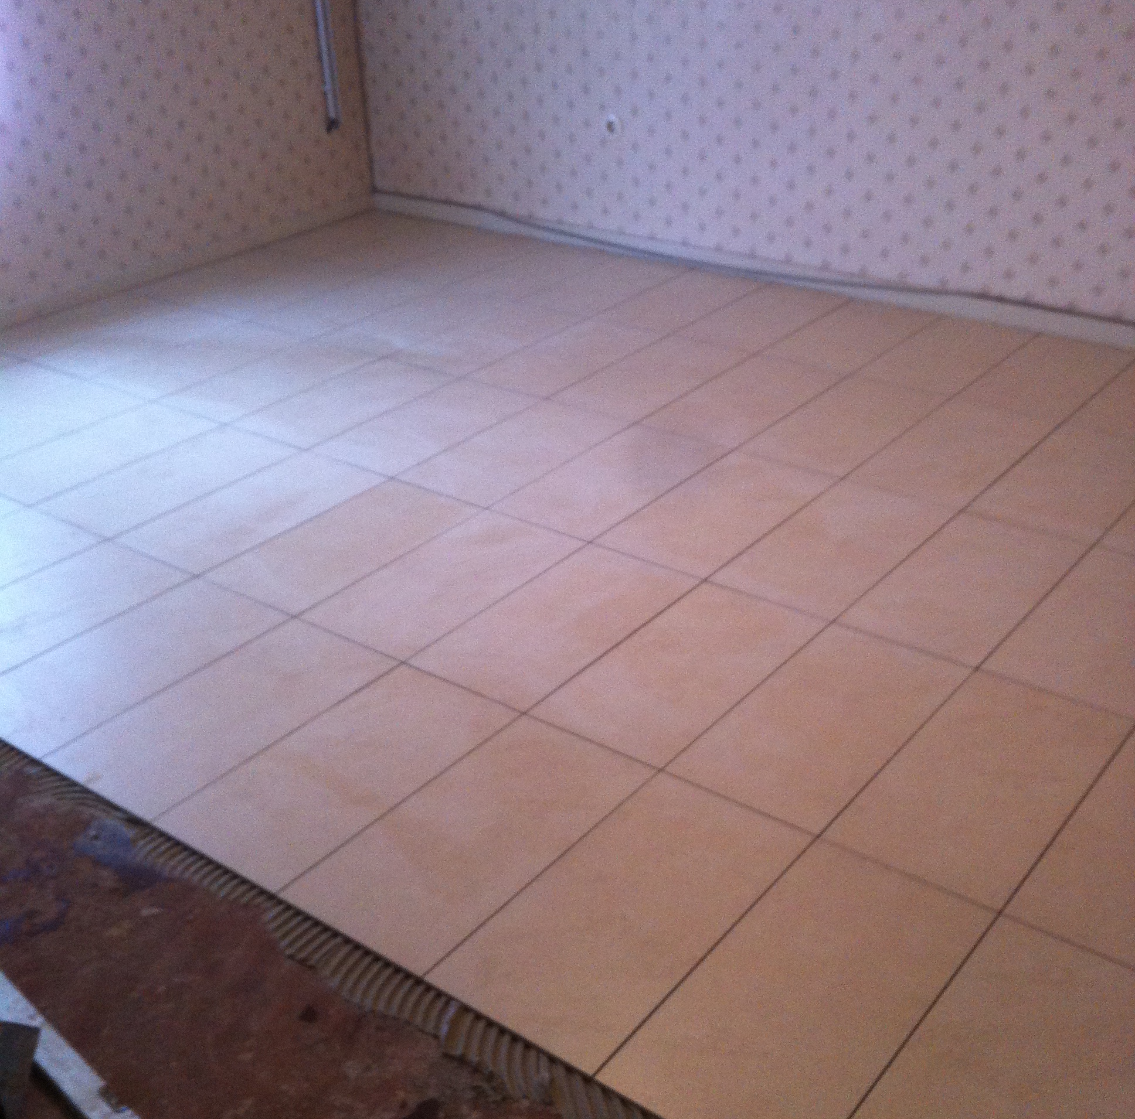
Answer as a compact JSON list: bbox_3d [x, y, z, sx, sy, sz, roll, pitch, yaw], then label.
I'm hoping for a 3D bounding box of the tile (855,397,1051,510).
[{"bbox_3d":[0.967,-0.263,3.766,0.300,0.010,0.600,19,34,33],"label":"tile"}]

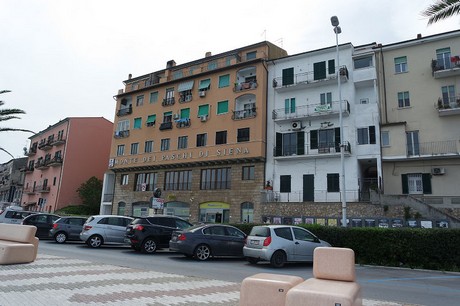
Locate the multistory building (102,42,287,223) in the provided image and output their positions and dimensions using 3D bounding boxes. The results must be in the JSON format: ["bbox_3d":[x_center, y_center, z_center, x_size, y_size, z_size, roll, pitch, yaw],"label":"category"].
[{"bbox_3d":[-3.168,-0.390,40.631,22.363,21.100,12.000,-4,-13,29],"label":"multistory building"}]

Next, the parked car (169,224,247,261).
[{"bbox_3d":[-0.283,3.849,13.425,4.520,1.420,1.820,9,-14,-27],"label":"parked car"}]

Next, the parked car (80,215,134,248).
[{"bbox_3d":[-5.751,4.211,16.563,4.270,1.600,1.780,10,-14,-31],"label":"parked car"}]

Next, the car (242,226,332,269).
[{"bbox_3d":[2.424,3.706,12.332,3.670,1.460,1.660,10,-15,-31],"label":"car"}]

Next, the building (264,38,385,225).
[{"bbox_3d":[10.394,-0.613,31.844,10.023,18.000,11.000,-4,-13,27],"label":"building"}]

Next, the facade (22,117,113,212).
[{"bbox_3d":[-27.168,3.451,53.771,17.972,16.300,10.500,-8,-16,41],"label":"facade"}]

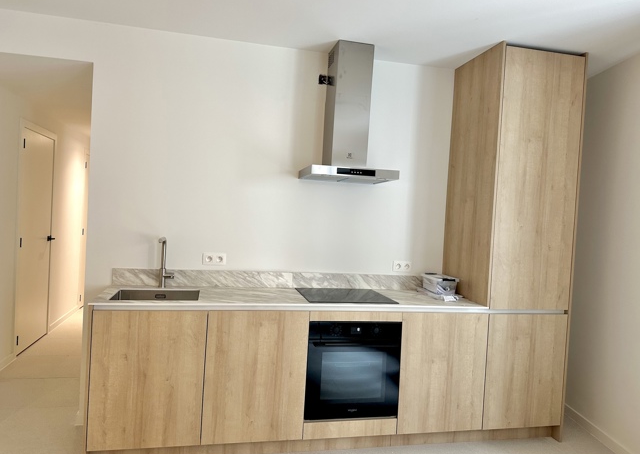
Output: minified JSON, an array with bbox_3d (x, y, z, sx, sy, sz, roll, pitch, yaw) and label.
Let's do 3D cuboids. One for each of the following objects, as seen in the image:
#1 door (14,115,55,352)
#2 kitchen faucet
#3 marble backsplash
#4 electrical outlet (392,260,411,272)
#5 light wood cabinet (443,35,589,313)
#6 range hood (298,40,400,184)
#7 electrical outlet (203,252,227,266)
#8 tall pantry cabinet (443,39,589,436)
[{"bbox_3d":[-2.897,0.128,4.539,0.045,2.162,0.810,3,1,-14],"label":"door"},{"bbox_3d":[-1.012,0.246,2.915,0.091,0.342,0.233,3,1,-12],"label":"kitchen faucet"},{"bbox_3d":[-0.215,0.393,3.258,2.435,0.120,0.021,3,1,-12],"label":"marble backsplash"},{"bbox_3d":[0.640,0.309,3.445,0.154,0.079,0.012,3,1,-12],"label":"electrical outlet"},{"bbox_3d":[1.394,-0.327,3.270,0.640,1.759,0.629,3,1,-12],"label":"light wood cabinet"},{"bbox_3d":[0.208,-0.796,3.071,0.592,0.935,0.485,3,1,-12],"label":"range hood"},{"bbox_3d":[-0.746,0.228,3.143,0.160,0.079,0.012,3,1,-12],"label":"electrical outlet"},{"bbox_3d":[1.369,0.132,3.280,0.640,2.678,0.629,3,1,-12],"label":"tall pantry cabinet"}]

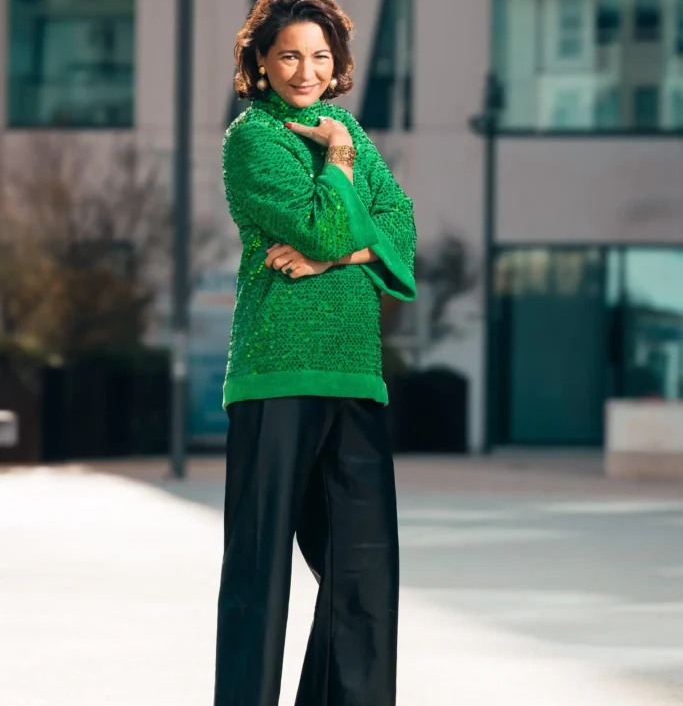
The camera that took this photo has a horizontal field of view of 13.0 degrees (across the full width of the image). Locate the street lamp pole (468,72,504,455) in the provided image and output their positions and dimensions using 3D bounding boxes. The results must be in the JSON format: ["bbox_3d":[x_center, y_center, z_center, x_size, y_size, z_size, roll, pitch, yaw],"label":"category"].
[{"bbox_3d":[2.430,-1.500,50.000,0.450,6.400,0.580,1,-1,-6],"label":"street lamp pole"}]

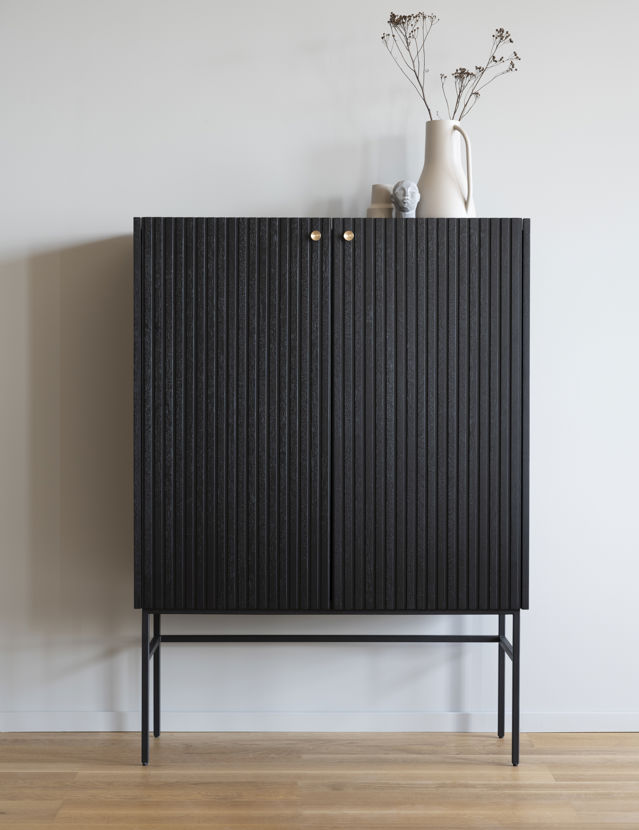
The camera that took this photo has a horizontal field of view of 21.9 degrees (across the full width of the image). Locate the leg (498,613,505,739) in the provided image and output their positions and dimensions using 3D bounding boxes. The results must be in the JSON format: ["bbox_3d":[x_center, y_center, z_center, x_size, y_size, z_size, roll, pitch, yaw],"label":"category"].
[{"bbox_3d":[0.500,0.695,4.532,0.017,0.391,0.017,0,1,0],"label":"leg"}]

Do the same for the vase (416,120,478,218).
[{"bbox_3d":[0.334,-0.642,4.377,0.192,0.282,0.181,0,1,0],"label":"vase"}]

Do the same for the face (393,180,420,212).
[{"bbox_3d":[0.226,-0.568,4.290,0.073,0.084,0.075,0,1,0],"label":"face"}]

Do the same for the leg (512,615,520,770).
[{"bbox_3d":[0.503,0.697,4.214,0.017,0.401,0.017,0,1,0],"label":"leg"}]

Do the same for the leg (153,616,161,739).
[{"bbox_3d":[-0.446,0.693,4.528,0.017,0.391,0.017,0,1,0],"label":"leg"}]

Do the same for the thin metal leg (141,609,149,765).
[{"bbox_3d":[-0.444,0.696,4.210,0.017,0.401,0.017,0,1,0],"label":"thin metal leg"}]

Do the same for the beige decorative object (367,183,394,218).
[{"bbox_3d":[0.163,-0.556,4.375,0.072,0.110,0.072,0,1,0],"label":"beige decorative object"}]

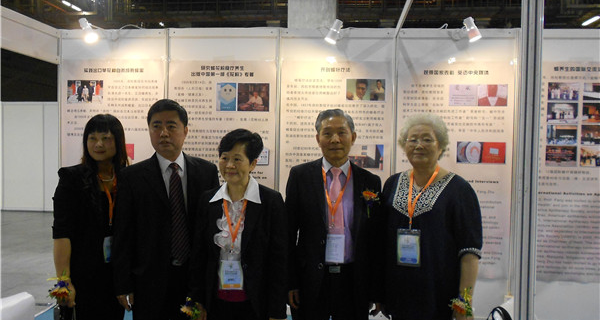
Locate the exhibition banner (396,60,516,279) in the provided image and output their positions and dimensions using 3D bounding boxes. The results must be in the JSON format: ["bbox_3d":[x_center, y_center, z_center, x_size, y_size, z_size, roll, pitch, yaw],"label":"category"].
[{"bbox_3d":[1.280,0.078,3.747,0.960,1.810,0.020,1,1,5],"label":"exhibition banner"}]

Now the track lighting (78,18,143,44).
[{"bbox_3d":[-1.594,-1.064,3.799,0.375,0.225,0.410,1,1,5],"label":"track lighting"}]

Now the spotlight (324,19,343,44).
[{"bbox_3d":[0.275,-0.996,3.490,0.097,0.180,0.097,25,-4,-11],"label":"spotlight"}]

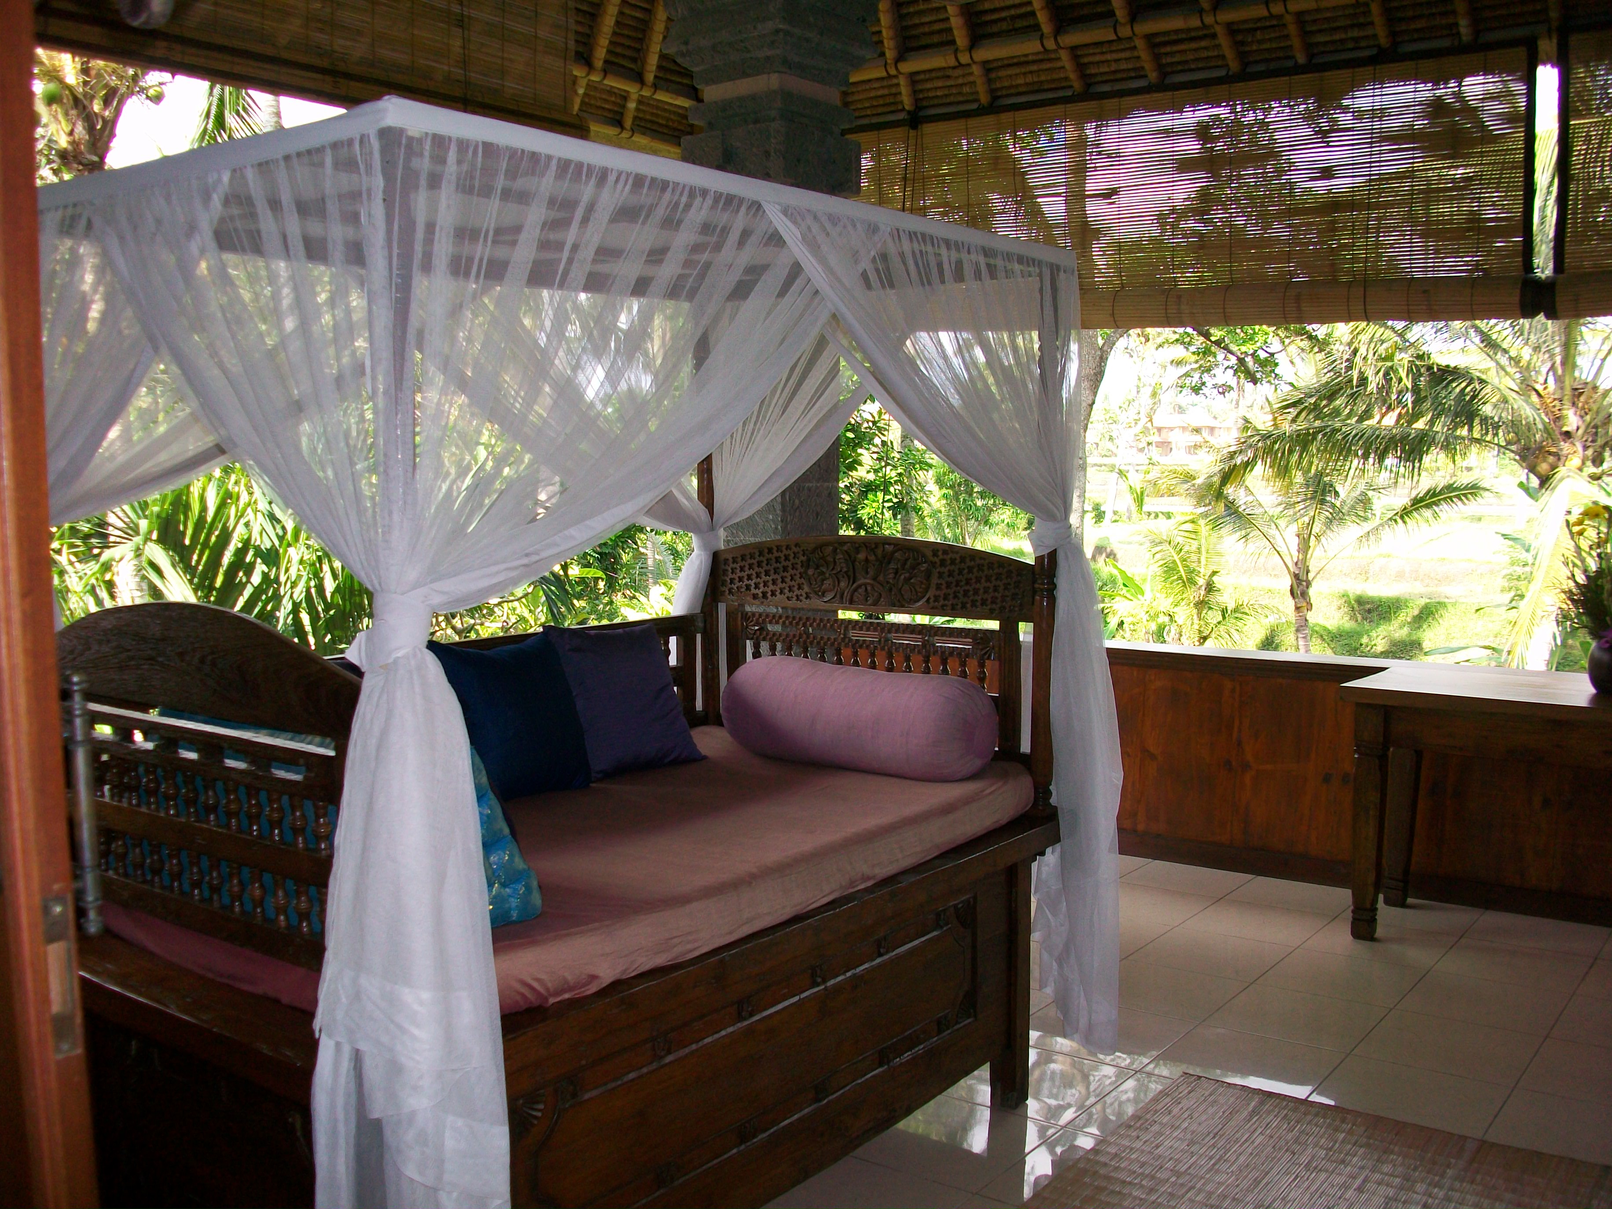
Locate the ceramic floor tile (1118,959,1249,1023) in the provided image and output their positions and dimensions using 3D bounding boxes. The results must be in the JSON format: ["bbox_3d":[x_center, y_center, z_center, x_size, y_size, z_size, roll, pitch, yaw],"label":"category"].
[{"bbox_3d":[1.034,1.132,4.369,0.397,0.010,0.397,2,6,36],"label":"ceramic floor tile"}]

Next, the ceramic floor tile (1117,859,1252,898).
[{"bbox_3d":[1.419,1.029,5.556,0.397,0.010,0.369,2,6,36],"label":"ceramic floor tile"}]

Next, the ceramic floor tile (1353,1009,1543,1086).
[{"bbox_3d":[1.685,1.163,3.905,0.400,0.010,0.400,2,6,37],"label":"ceramic floor tile"}]

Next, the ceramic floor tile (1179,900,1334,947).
[{"bbox_3d":[1.525,1.074,5.021,0.400,0.010,0.400,2,6,37],"label":"ceramic floor tile"}]

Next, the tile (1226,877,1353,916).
[{"bbox_3d":[1.756,1.045,5.327,0.400,0.010,0.368,2,6,37],"label":"tile"}]

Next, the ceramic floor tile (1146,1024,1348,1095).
[{"bbox_3d":[1.125,1.179,3.826,0.400,0.010,0.400,2,6,37],"label":"ceramic floor tile"}]

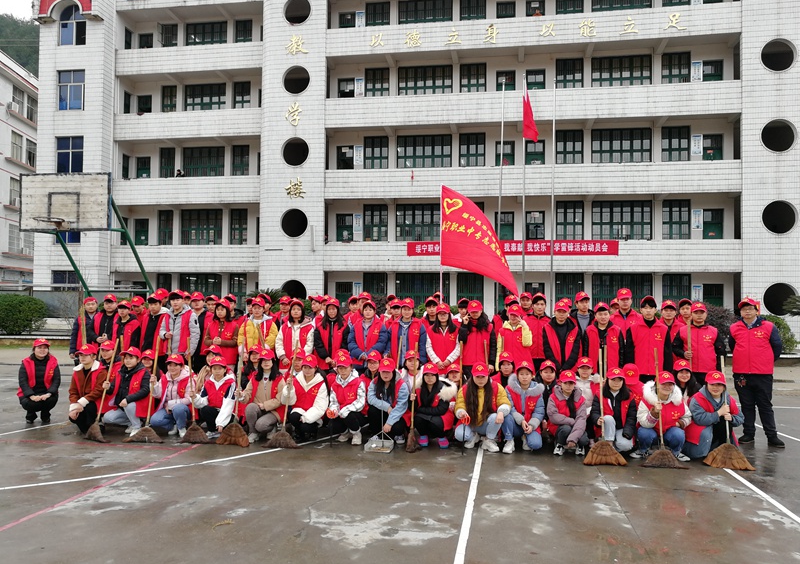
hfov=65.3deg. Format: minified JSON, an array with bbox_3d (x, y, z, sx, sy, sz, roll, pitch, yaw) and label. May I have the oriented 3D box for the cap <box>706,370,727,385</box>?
[{"bbox_3d":[3.424,1.033,6.750,0.190,0.150,0.250,0,-3,23],"label":"cap"}]

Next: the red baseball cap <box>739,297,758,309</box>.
[{"bbox_3d":[3.993,0.246,7.150,0.190,0.140,0.260,0,-14,37],"label":"red baseball cap"}]

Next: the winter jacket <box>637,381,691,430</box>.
[{"bbox_3d":[2.866,1.351,6.800,0.560,0.570,0.420,0,-2,7],"label":"winter jacket"}]

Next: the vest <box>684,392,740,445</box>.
[{"bbox_3d":[3.345,1.450,6.680,0.510,0.540,0.360,0,-1,11],"label":"vest"}]

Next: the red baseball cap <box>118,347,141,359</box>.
[{"bbox_3d":[-3.237,0.845,7.500,0.190,0.140,0.260,0,-1,7],"label":"red baseball cap"}]

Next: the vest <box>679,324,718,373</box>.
[{"bbox_3d":[3.875,0.863,8.100,0.490,0.630,0.290,0,-3,23],"label":"vest"}]

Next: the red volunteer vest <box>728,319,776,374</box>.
[{"bbox_3d":[4.237,0.781,7.500,0.530,0.670,0.320,-1,-3,29],"label":"red volunteer vest"}]

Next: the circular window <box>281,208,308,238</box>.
[{"bbox_3d":[-5.072,-2.817,30.000,1.400,1.400,0.250,0,-1,10],"label":"circular window"}]

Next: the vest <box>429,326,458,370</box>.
[{"bbox_3d":[0.579,0.902,8.400,0.450,0.680,0.290,1,-1,0],"label":"vest"}]

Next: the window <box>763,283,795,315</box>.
[{"bbox_3d":[16.211,0.745,26.550,1.400,1.400,0.250,0,-1,10],"label":"window"}]

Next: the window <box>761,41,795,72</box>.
[{"bbox_3d":[16.879,-10.082,27.900,1.420,1.420,0.250,0,-1,10],"label":"window"}]

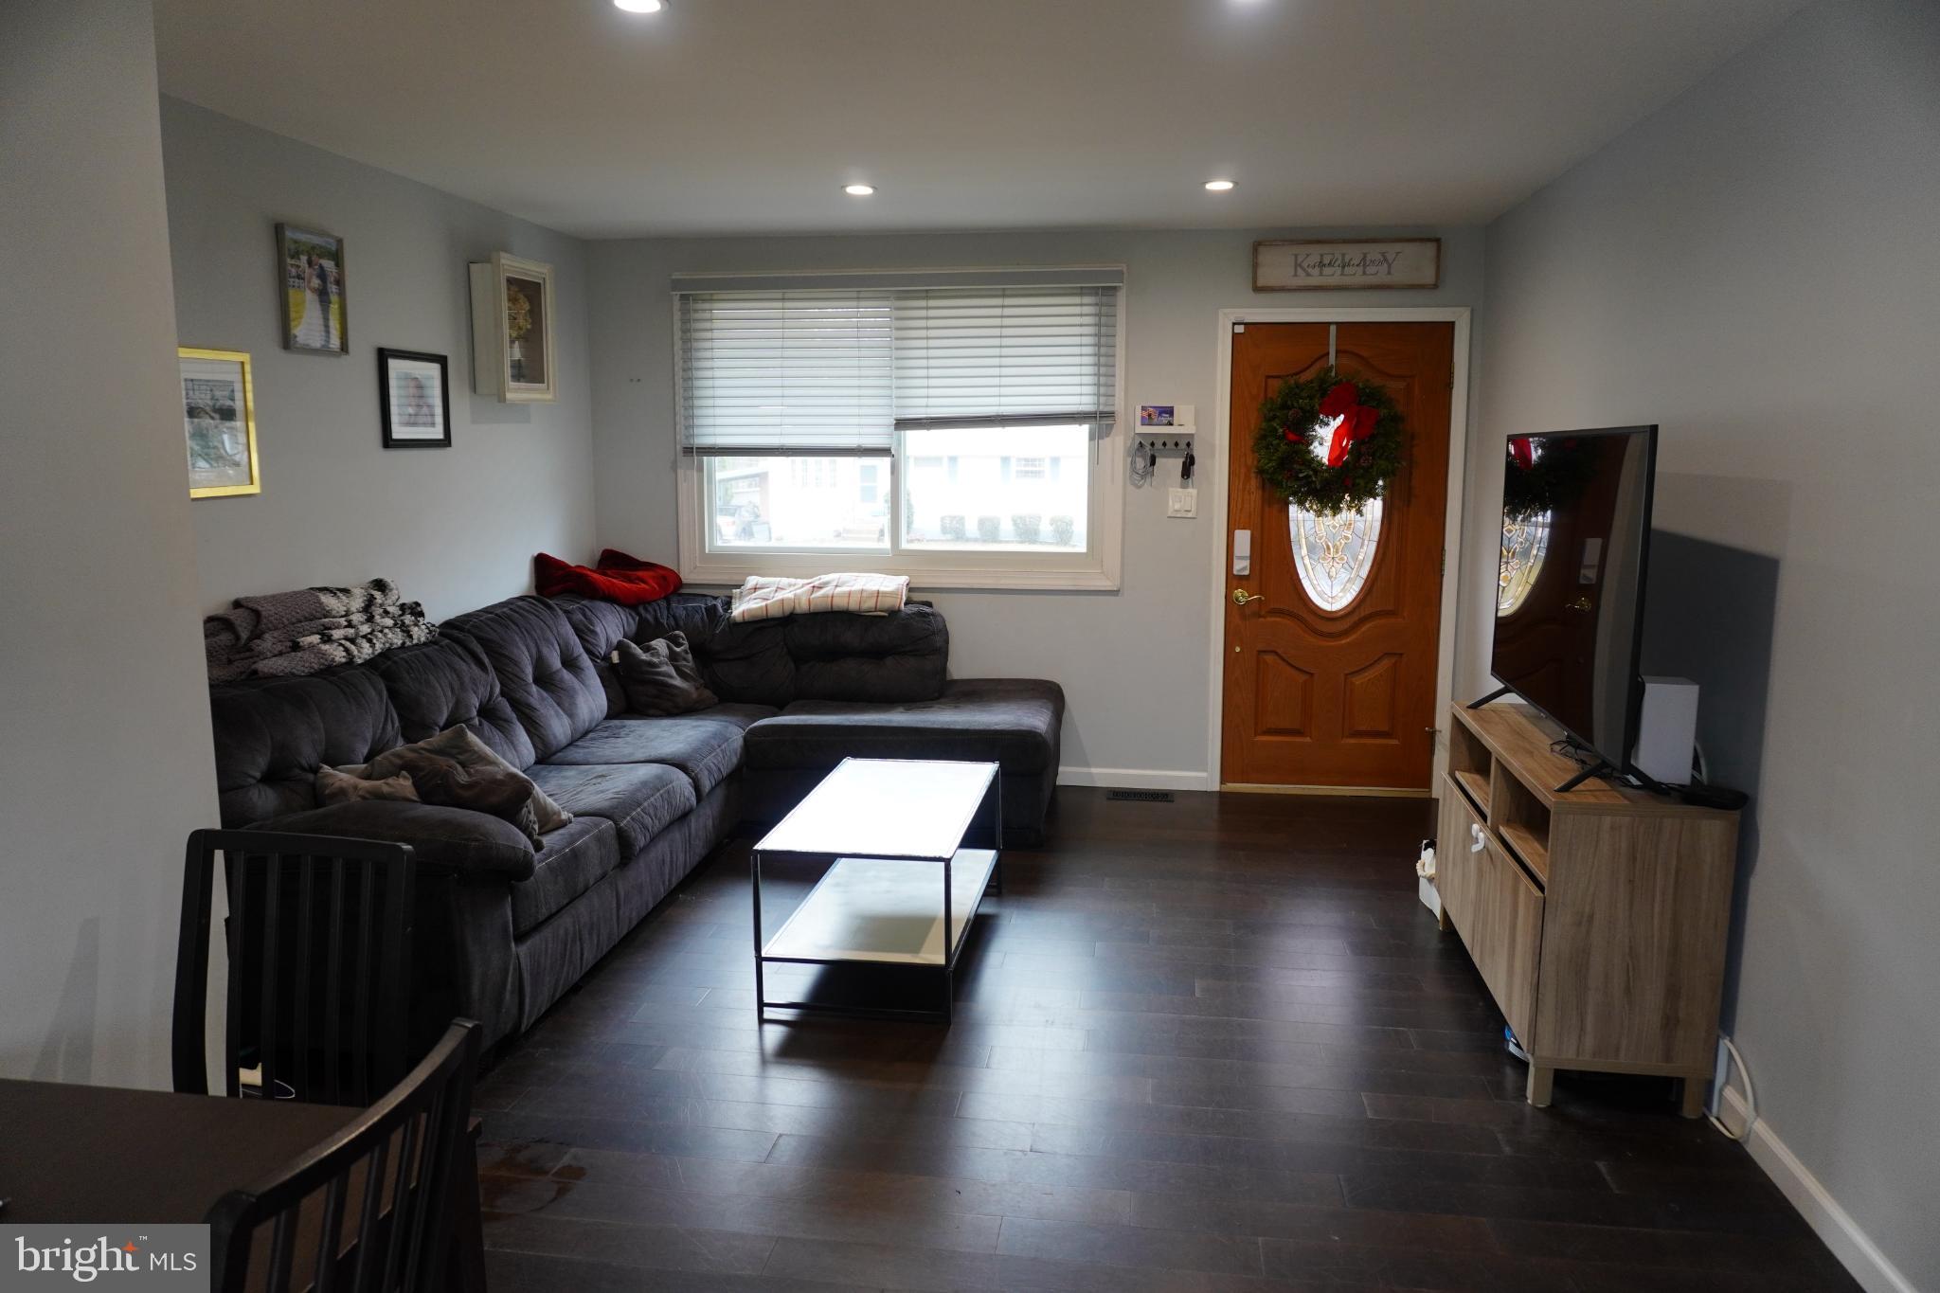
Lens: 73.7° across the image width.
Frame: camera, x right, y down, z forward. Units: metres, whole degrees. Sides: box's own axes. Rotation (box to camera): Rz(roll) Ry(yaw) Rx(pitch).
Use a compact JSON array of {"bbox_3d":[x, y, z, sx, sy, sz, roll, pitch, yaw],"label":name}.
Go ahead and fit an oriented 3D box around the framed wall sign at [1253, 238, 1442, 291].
[{"bbox_3d":[1.574,-1.599,5.410,0.762,0.210,0.030,2,9,9],"label":"framed wall sign"}]

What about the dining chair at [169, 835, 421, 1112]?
[{"bbox_3d":[-1.085,0.803,1.844,0.427,0.939,0.507,1,9,8],"label":"dining chair"}]

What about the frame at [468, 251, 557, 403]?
[{"bbox_3d":[-1.826,-1.253,5.173,0.136,0.565,0.427,1,9,8],"label":"frame"}]

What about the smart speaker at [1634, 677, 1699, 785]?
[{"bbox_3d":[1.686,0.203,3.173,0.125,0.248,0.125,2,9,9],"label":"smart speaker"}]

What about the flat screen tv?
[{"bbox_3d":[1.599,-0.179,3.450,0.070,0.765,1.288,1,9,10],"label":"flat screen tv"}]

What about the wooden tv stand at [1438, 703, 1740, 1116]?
[{"bbox_3d":[1.617,0.638,3.553,0.420,0.740,1.200,1,9,10],"label":"wooden tv stand"}]

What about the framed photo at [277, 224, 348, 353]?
[{"bbox_3d":[-2.051,-1.105,4.040,0.030,0.373,0.293,1,9,8],"label":"framed photo"}]

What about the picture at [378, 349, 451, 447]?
[{"bbox_3d":[-1.967,-0.873,4.596,0.028,0.338,0.390,2,9,9],"label":"picture"}]

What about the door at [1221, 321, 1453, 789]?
[{"bbox_3d":[1.592,-0.373,5.658,0.913,2.029,0.050,1,9,8],"label":"door"}]

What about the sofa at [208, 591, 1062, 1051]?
[{"bbox_3d":[-0.856,0.360,4.590,2.270,0.943,2.880,2,9,9],"label":"sofa"}]

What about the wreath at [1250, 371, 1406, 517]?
[{"bbox_3d":[1.504,-0.868,5.463,0.597,0.597,0.150,2,9,9],"label":"wreath"}]

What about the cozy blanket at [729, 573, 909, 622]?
[{"bbox_3d":[-0.654,-0.219,5.652,0.760,0.185,0.390,2,9,9],"label":"cozy blanket"}]

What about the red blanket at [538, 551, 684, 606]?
[{"bbox_3d":[-1.578,-0.302,5.679,0.420,0.210,0.630,2,9,9],"label":"red blanket"}]

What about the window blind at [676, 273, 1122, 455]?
[{"bbox_3d":[-0.345,-1.248,5.757,2.023,0.800,0.080,1,9,8],"label":"window blind"}]

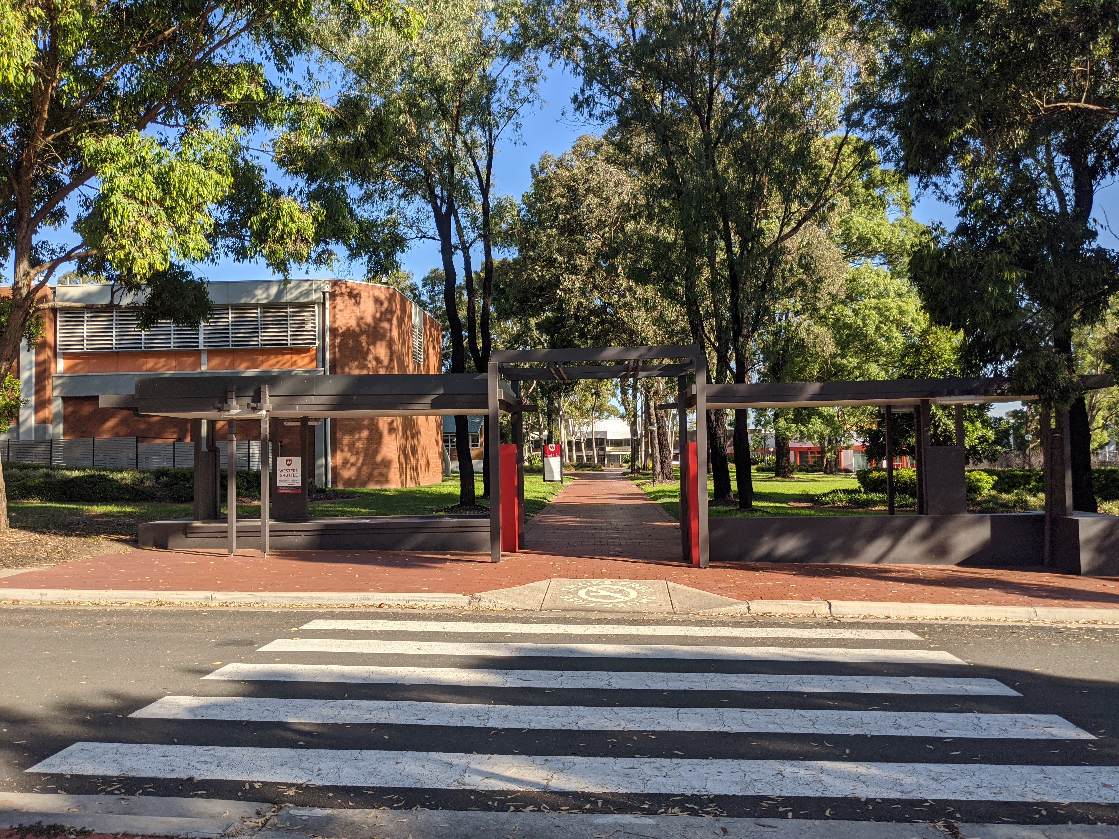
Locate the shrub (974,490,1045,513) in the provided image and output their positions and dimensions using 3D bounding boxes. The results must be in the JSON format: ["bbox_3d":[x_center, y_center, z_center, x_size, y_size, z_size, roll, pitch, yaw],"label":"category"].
[{"bbox_3d":[12.613,2.294,24.500,2.050,0.580,1.100,-1,-2,5],"label":"shrub"}]

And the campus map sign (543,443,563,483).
[{"bbox_3d":[-0.397,2.639,52.800,1.180,2.450,0.150,-1,-2,5],"label":"campus map sign"}]

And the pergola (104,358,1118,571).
[{"bbox_3d":[0.433,0.680,14.265,15.347,3.317,2.575,-1,-2,5],"label":"pergola"}]

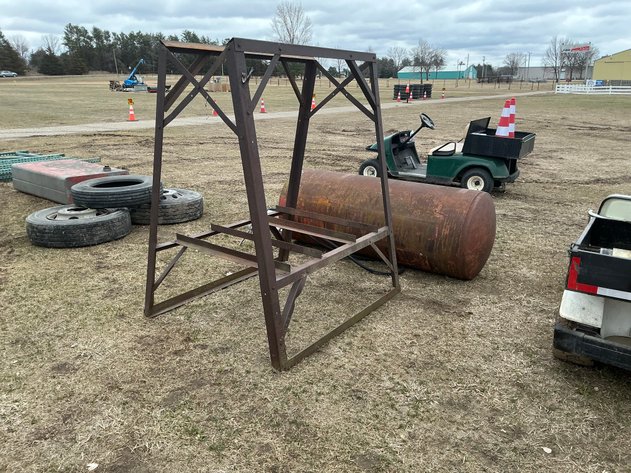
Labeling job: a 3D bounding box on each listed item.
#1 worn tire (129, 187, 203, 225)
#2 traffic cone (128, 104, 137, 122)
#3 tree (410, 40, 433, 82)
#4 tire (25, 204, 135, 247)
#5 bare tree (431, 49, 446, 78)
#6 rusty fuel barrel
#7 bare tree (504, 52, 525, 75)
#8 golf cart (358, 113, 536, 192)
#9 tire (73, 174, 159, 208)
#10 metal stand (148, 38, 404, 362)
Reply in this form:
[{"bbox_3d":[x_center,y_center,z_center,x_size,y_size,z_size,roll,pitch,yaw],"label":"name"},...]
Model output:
[{"bbox_3d":[-1.860,-0.363,6.120,1.020,0.265,1.020,1,15,0],"label":"worn tire"},{"bbox_3d":[-7.308,-4.913,20.300,0.370,0.700,0.370,1,17,0],"label":"traffic cone"},{"bbox_3d":[19.733,-32.486,95.000,4.400,8.578,4.400,1,17,0],"label":"tree"},{"bbox_3d":[-2.460,-0.136,5.360,1.000,0.275,1.000,-1,16,0],"label":"tire"},{"bbox_3d":[33.745,-47.325,140.000,4.400,8.338,4.400,1,17,0],"label":"bare tree"},{"bbox_3d":[0.618,-0.155,4.766,2.020,0.750,0.750,12,20,32],"label":"rusty fuel barrel"},{"bbox_3d":[64.344,-55.129,165.000,6.400,8.559,6.400,1,17,0],"label":"bare tree"},{"bbox_3d":[2.008,-1.376,8.119,2.580,1.170,1.200,9,19,26],"label":"golf cart"},{"bbox_3d":[-2.240,-0.520,5.820,0.980,0.240,0.980,-1,15,0],"label":"tire"},{"bbox_3d":[-0.240,-0.369,3.614,1.231,1.814,1.518,13,21,34],"label":"metal stand"}]

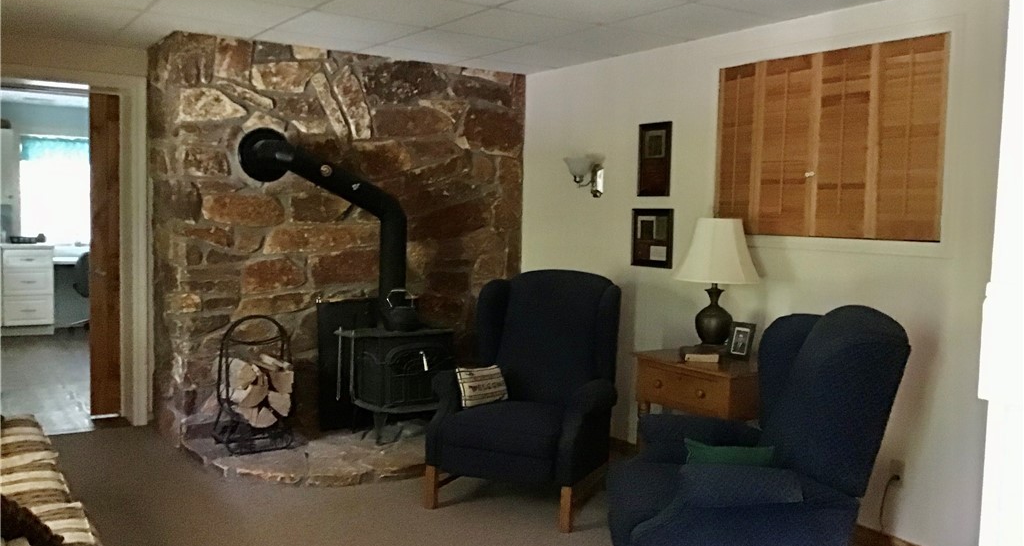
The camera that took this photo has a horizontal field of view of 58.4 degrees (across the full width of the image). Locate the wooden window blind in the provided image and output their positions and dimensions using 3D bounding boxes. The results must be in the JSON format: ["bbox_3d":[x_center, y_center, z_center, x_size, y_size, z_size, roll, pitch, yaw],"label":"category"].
[{"bbox_3d":[1.345,-0.563,4.028,0.040,0.803,1.205,-1,4,-33],"label":"wooden window blind"}]

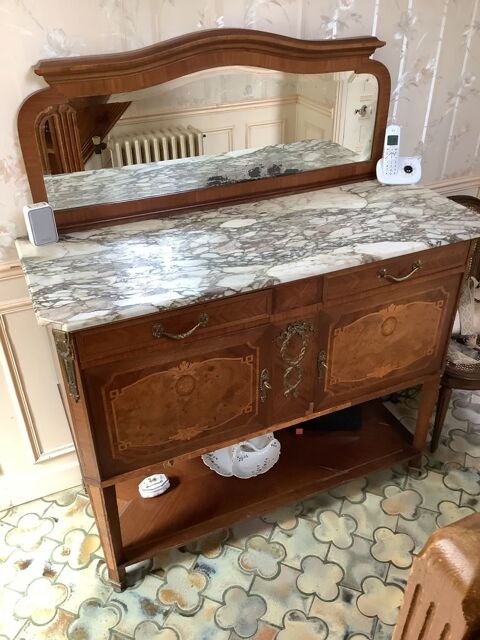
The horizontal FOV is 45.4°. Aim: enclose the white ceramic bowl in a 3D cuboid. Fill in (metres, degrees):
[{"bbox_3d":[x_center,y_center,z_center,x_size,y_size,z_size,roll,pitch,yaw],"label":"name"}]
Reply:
[{"bbox_3d":[0.005,0.428,1.855,0.230,0.090,0.230,-14,35,-20],"label":"white ceramic bowl"}]

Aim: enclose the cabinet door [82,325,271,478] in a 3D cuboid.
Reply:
[{"bbox_3d":[-0.133,0.197,1.410,0.456,0.336,0.030,-14,35,-20],"label":"cabinet door"}]

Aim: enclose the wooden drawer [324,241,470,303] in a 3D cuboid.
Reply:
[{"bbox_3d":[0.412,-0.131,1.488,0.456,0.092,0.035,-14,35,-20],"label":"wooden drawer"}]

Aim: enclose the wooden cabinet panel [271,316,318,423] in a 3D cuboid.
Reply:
[{"bbox_3d":[0.140,0.129,1.508,0.142,0.338,0.030,-14,35,-20],"label":"wooden cabinet panel"}]

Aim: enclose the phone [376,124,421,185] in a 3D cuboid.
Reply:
[{"bbox_3d":[0.489,-0.512,1.765,0.130,0.170,0.085,-3,32,-3],"label":"phone"}]

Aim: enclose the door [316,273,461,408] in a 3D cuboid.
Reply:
[{"bbox_3d":[0.411,0.063,1.612,0.454,0.336,0.030,-14,35,-20],"label":"door"}]

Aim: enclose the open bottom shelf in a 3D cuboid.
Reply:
[{"bbox_3d":[0.066,0.459,1.926,1.050,0.045,0.410,-14,35,-20],"label":"open bottom shelf"}]

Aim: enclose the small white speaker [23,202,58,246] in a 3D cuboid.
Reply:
[{"bbox_3d":[-0.492,-0.237,1.422,0.059,0.091,0.040,-20,37,-27],"label":"small white speaker"}]

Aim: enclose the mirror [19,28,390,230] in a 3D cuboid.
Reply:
[{"bbox_3d":[-0.032,-0.527,1.536,1.050,0.452,0.060,-14,35,-20],"label":"mirror"}]

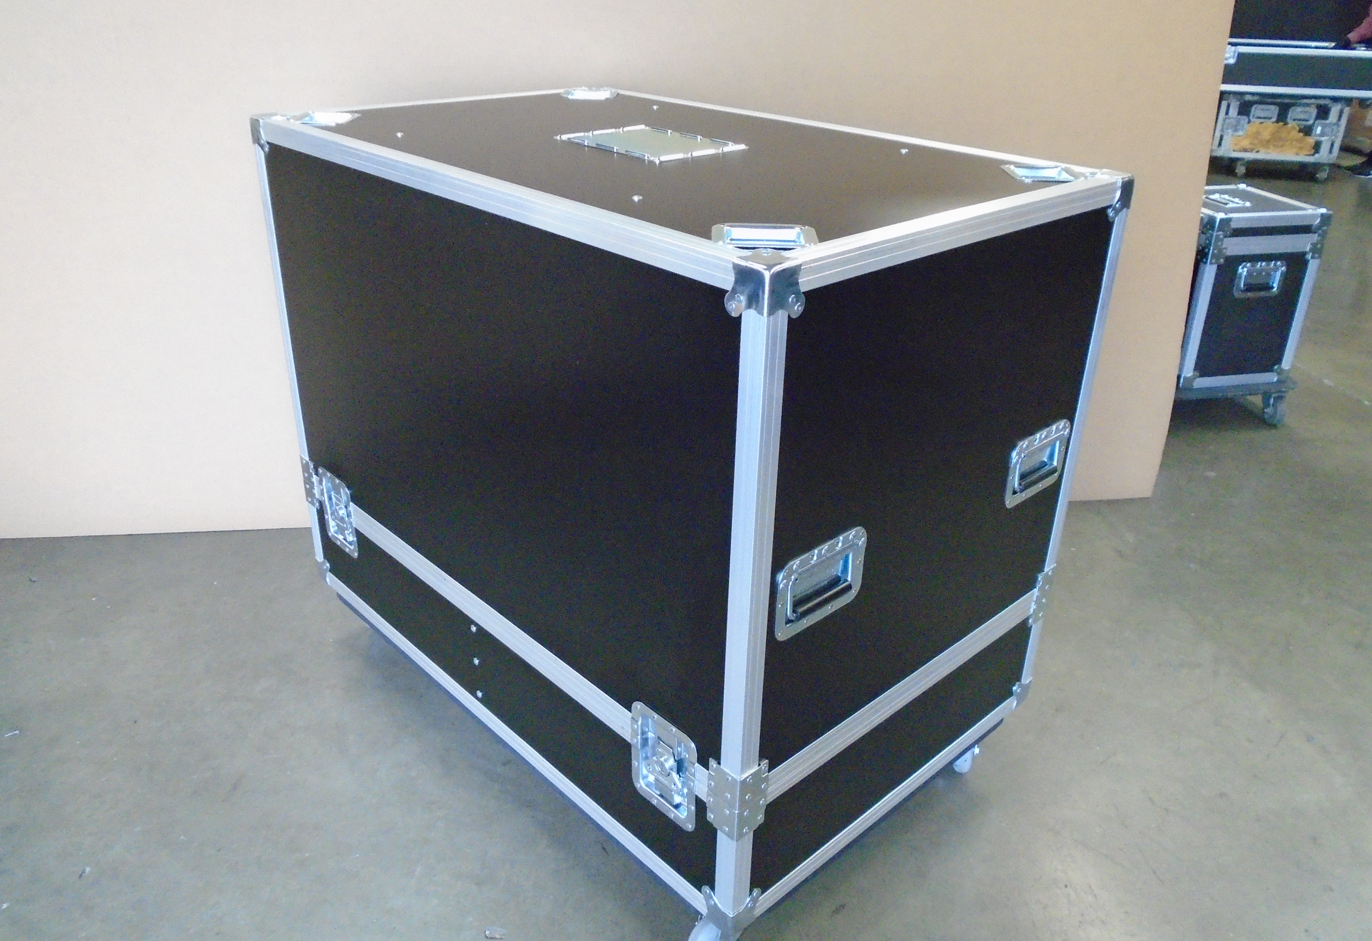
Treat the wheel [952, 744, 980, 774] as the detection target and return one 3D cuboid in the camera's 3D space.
[{"bbox_3d":[0.487,0.489,1.842,0.055,0.108,0.100,1,27,-1],"label":"wheel"}]

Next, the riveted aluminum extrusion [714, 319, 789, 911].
[{"bbox_3d":[0.067,0.203,1.156,0.032,0.841,0.032,-22,35,-38],"label":"riveted aluminum extrusion"}]

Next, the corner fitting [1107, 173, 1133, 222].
[{"bbox_3d":[0.571,-0.373,1.400,0.055,0.055,0.055,-22,35,-38],"label":"corner fitting"}]

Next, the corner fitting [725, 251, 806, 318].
[{"bbox_3d":[0.077,-0.175,0.983,0.055,0.055,0.055,-22,35,-38],"label":"corner fitting"}]

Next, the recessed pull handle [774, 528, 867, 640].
[{"bbox_3d":[0.153,0.127,1.190,0.156,0.108,0.025,-22,35,-38],"label":"recessed pull handle"}]

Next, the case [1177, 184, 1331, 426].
[{"bbox_3d":[1.681,-0.527,3.330,0.392,0.690,0.417,-4,27,-11],"label":"case"}]

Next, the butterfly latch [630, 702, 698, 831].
[{"bbox_3d":[-0.026,0.380,1.333,0.022,0.154,0.125,-22,35,-38],"label":"butterfly latch"}]

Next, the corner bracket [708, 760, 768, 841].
[{"bbox_3d":[0.063,0.393,1.266,0.051,0.101,0.051,-22,35,-38],"label":"corner bracket"}]

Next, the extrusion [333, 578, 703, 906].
[{"bbox_3d":[-0.327,0.391,1.712,0.032,0.032,1.117,-22,35,-38],"label":"extrusion"}]

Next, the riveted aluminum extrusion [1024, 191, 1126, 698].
[{"bbox_3d":[0.578,-0.002,1.586,0.032,0.832,0.032,-22,35,-38],"label":"riveted aluminum extrusion"}]

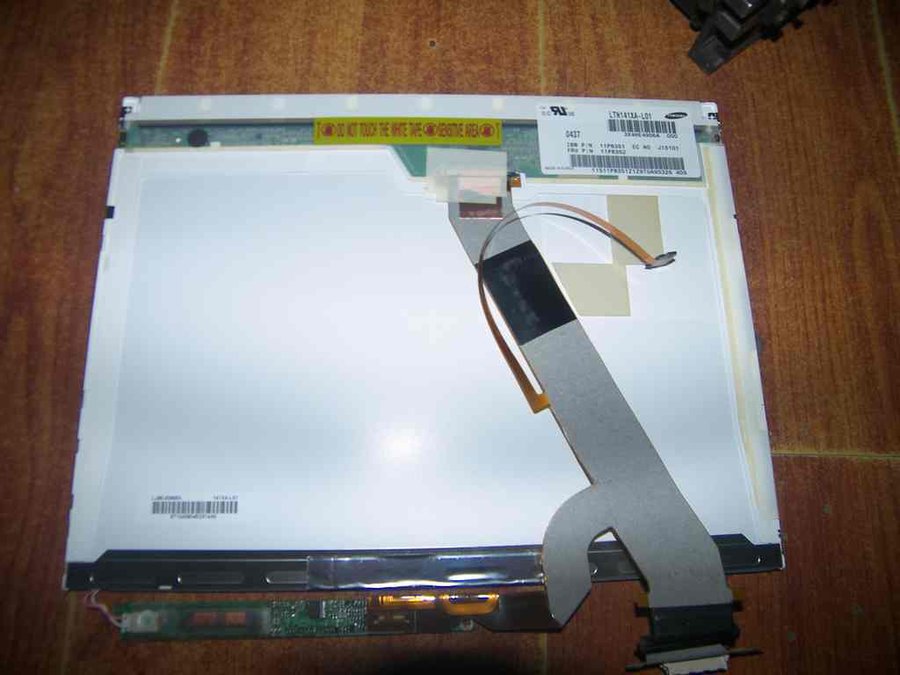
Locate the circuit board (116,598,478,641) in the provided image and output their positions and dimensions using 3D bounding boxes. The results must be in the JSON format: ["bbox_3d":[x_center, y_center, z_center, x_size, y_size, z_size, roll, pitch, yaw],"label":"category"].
[{"bbox_3d":[-0.061,0.112,0.252,0.146,0.005,0.015,-1,76,-3],"label":"circuit board"}]

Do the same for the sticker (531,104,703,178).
[{"bbox_3d":[0.083,-0.097,0.307,0.080,0.001,0.040,-1,76,-3],"label":"sticker"}]

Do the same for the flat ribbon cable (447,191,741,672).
[{"bbox_3d":[0.058,0.030,0.275,0.115,0.012,0.216,-1,76,-3],"label":"flat ribbon cable"}]

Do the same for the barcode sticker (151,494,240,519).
[{"bbox_3d":[-0.105,0.070,0.256,0.036,0.001,0.009,-1,76,-3],"label":"barcode sticker"}]

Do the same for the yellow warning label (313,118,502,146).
[{"bbox_3d":[-0.020,-0.100,0.302,0.092,0.001,0.015,-1,76,-3],"label":"yellow warning label"}]

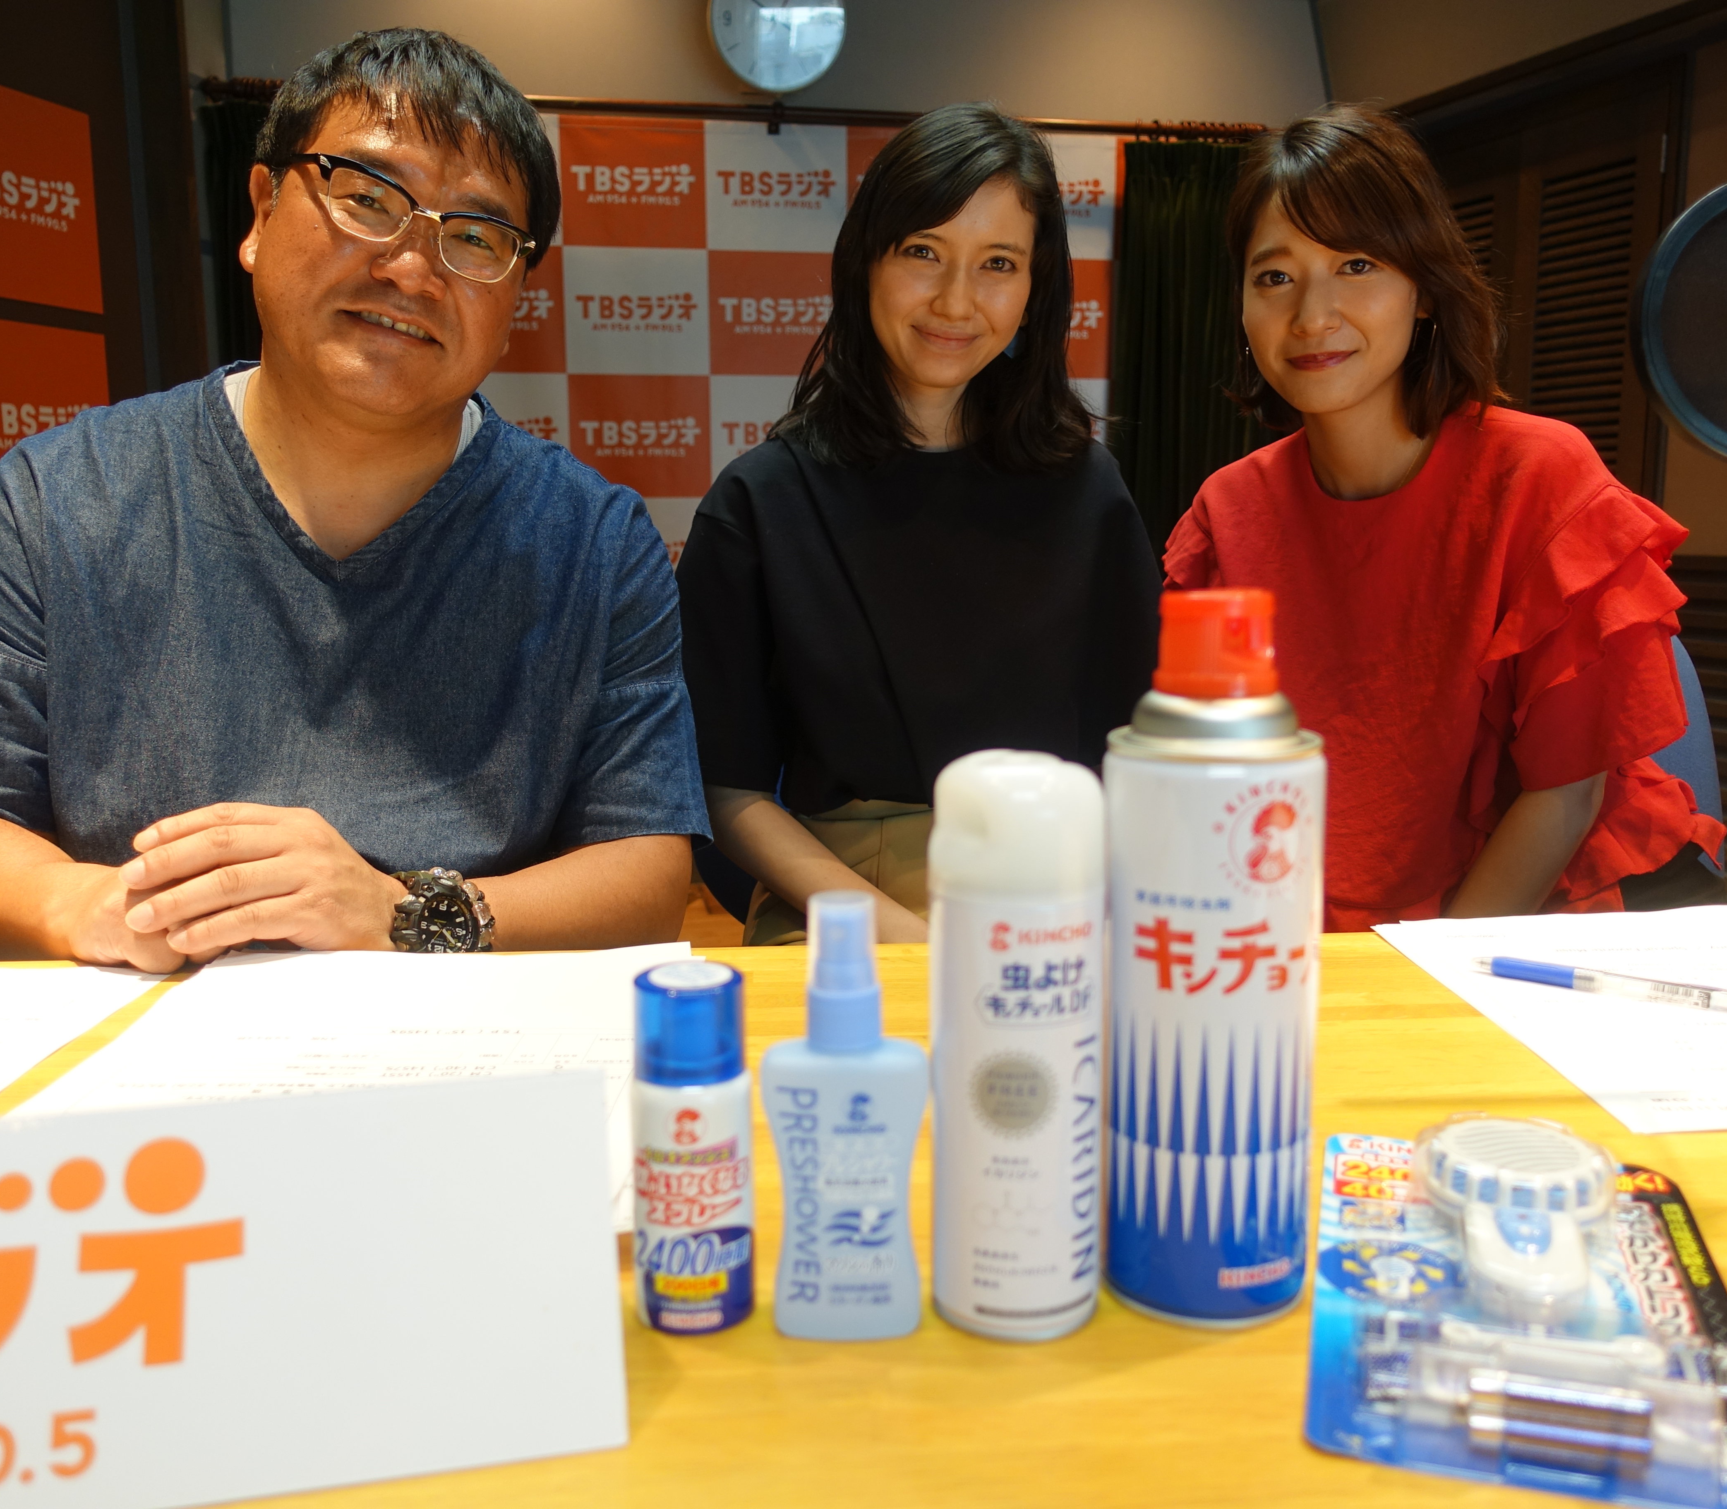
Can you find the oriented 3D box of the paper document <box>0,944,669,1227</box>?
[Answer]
[{"bbox_3d":[-0.230,0.146,0.713,0.295,0.008,0.380,-2,8,-9],"label":"paper document"}]

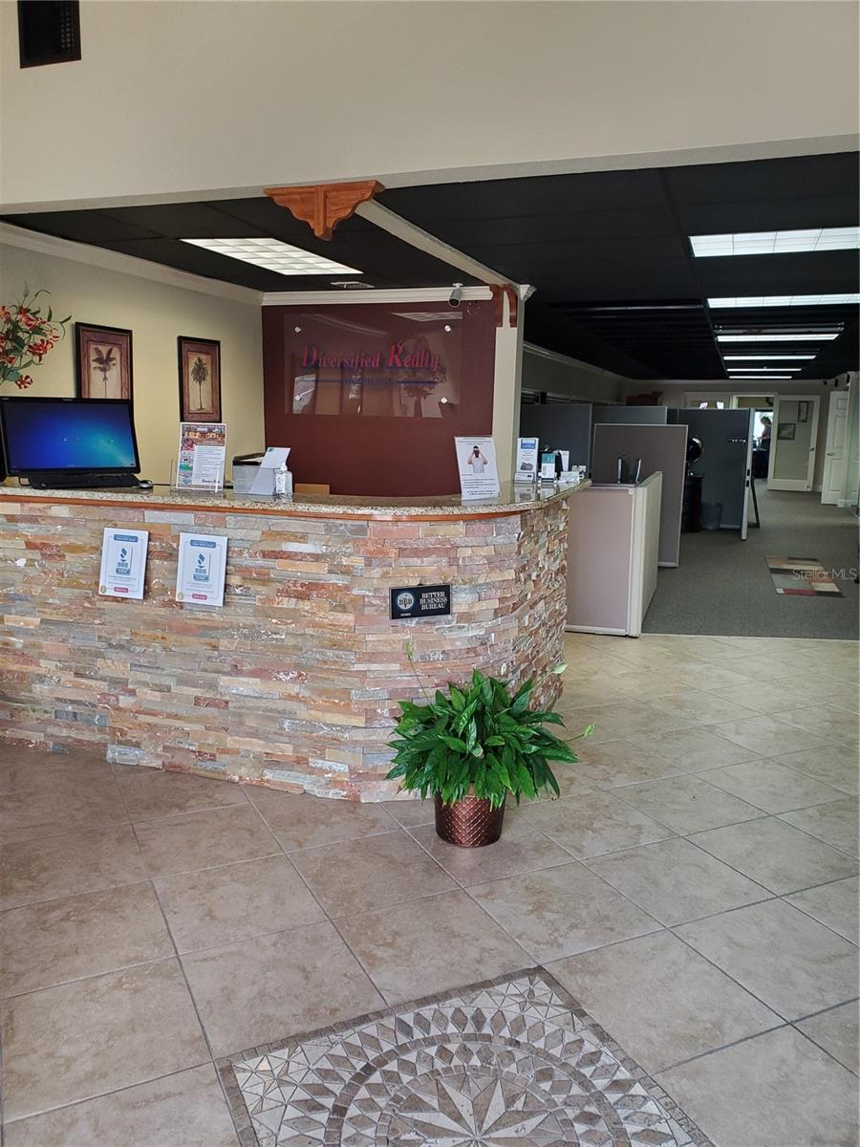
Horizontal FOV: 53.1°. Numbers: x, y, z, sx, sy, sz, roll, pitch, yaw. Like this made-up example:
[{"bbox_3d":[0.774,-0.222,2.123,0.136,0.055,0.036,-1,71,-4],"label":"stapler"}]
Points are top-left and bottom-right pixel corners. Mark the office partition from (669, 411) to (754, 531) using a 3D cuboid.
[{"bbox_3d":[4.001,-1.462,12.206,1.014,1.701,0.060,5,11,19],"label":"office partition"}]

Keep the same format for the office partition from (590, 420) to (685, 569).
[{"bbox_3d":[2.227,-0.842,9.250,0.940,1.490,0.060,4,10,19],"label":"office partition"}]

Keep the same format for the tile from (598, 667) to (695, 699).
[{"bbox_3d":[1.288,0.661,5.115,0.452,0.010,0.452,-4,11,-25],"label":"tile"}]

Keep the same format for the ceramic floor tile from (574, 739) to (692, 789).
[{"bbox_3d":[0.782,0.792,3.594,0.415,0.010,0.415,-4,11,-25],"label":"ceramic floor tile"}]

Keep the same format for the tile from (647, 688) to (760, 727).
[{"bbox_3d":[1.483,0.734,4.708,0.452,0.010,0.452,-4,11,-25],"label":"tile"}]

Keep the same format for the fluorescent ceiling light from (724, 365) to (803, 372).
[{"bbox_3d":[5.942,-3.652,15.297,1.220,0.080,0.610,4,10,19],"label":"fluorescent ceiling light"}]

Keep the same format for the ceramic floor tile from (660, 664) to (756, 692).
[{"bbox_3d":[1.561,0.589,4.877,0.415,0.010,0.415,-4,11,-25],"label":"ceramic floor tile"}]

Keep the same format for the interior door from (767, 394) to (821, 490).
[{"bbox_3d":[7.905,-2.822,18.700,0.880,2.030,0.045,4,10,19],"label":"interior door"}]

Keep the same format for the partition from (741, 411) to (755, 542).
[{"bbox_3d":[4.226,-1.344,11.458,0.070,1.670,1.200,4,10,19],"label":"partition"}]

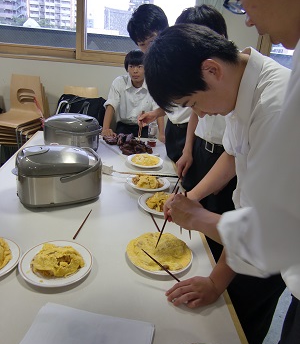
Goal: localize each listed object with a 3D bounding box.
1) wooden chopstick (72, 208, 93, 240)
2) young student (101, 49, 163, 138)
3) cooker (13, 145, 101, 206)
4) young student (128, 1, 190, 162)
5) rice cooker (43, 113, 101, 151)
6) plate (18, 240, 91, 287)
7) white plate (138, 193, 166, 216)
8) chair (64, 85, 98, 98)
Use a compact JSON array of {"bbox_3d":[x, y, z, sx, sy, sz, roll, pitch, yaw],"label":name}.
[{"bbox_3d":[-0.253,0.197,1.237,0.008,0.008,0.226,8,22,4],"label":"wooden chopstick"},{"bbox_3d":[-0.140,-0.275,2.604,0.500,1.320,0.580,4,22,-6],"label":"young student"},{"bbox_3d":[-0.407,-0.002,1.432,0.362,0.204,0.258,-7,25,-30],"label":"cooker"},{"bbox_3d":[0.092,-0.174,2.069,0.500,1.570,0.500,-10,27,-35],"label":"young student"},{"bbox_3d":[-0.490,-0.248,2.036,0.335,0.200,0.260,17,24,26],"label":"rice cooker"},{"bbox_3d":[-0.284,0.283,0.990,0.219,0.025,0.219,4,22,-6],"label":"plate"},{"bbox_3d":[0.059,0.147,1.422,0.222,0.025,0.222,4,22,-6],"label":"white plate"},{"bbox_3d":[-0.736,-0.451,3.572,0.440,0.830,0.500,-2,23,-19],"label":"chair"}]

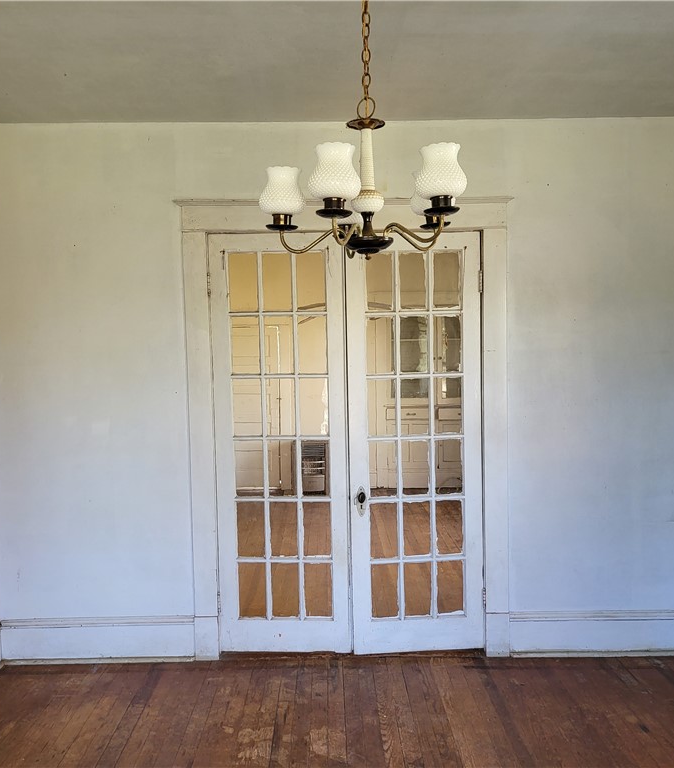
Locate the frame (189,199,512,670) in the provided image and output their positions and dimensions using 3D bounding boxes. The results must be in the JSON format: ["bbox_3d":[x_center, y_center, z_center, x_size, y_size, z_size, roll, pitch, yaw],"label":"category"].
[{"bbox_3d":[0.065,0.281,3.971,1.793,2.565,0.050,-1,3,-1],"label":"frame"}]

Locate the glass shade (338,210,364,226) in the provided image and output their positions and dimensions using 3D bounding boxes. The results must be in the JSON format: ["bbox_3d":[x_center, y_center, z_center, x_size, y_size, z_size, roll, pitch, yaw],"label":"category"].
[{"bbox_3d":[0.027,-0.526,2.096,0.127,0.130,0.127,-1,3,-1],"label":"glass shade"}]

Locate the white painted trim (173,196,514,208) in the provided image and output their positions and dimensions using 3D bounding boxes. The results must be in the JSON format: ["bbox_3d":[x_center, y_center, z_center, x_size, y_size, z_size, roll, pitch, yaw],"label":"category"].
[{"bbox_3d":[0.037,-0.990,3.889,1.847,0.035,0.070,-1,3,-1],"label":"white painted trim"}]

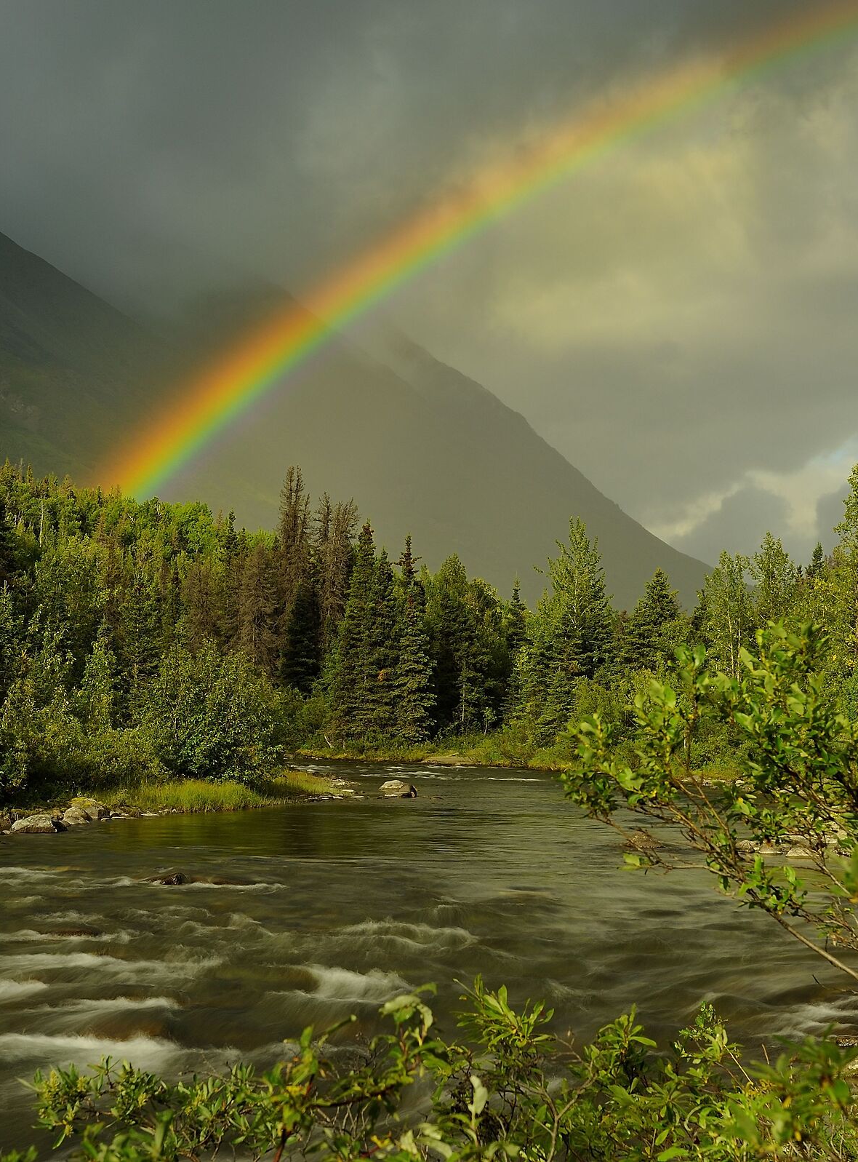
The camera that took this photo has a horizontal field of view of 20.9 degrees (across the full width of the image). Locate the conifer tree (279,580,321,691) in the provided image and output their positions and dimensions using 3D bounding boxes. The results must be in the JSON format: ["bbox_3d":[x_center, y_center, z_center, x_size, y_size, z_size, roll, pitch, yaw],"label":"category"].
[{"bbox_3d":[-4.630,2.760,84.000,1.820,5.560,1.820,0,-1,0],"label":"conifer tree"}]

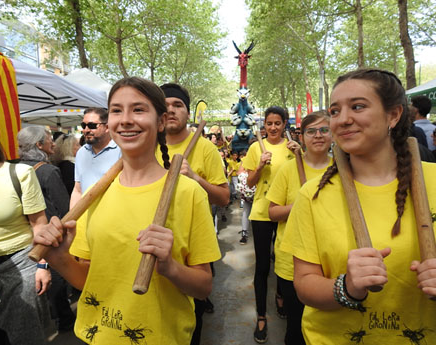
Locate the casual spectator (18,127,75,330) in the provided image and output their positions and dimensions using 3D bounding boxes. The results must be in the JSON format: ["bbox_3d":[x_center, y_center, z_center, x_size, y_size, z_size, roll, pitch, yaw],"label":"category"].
[{"bbox_3d":[-1.291,0.435,2.474,0.340,1.580,0.480,-4,7,-38],"label":"casual spectator"}]

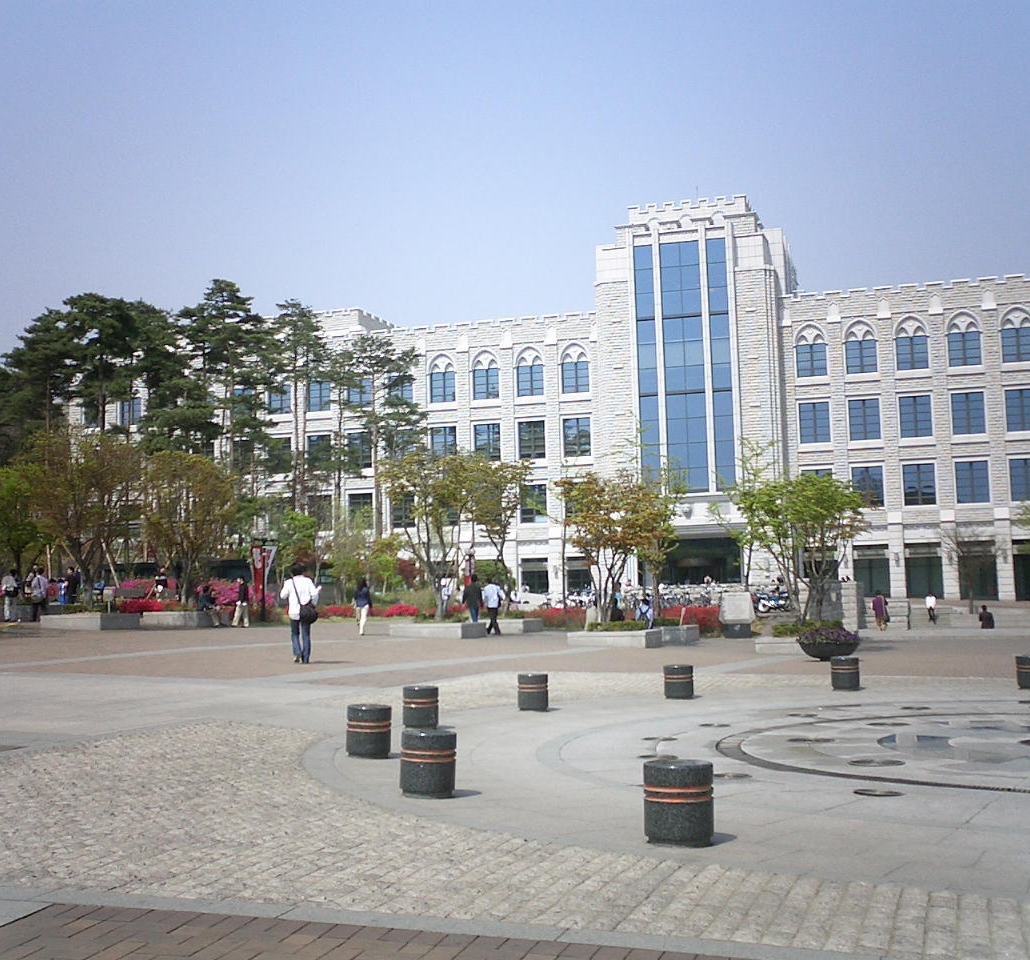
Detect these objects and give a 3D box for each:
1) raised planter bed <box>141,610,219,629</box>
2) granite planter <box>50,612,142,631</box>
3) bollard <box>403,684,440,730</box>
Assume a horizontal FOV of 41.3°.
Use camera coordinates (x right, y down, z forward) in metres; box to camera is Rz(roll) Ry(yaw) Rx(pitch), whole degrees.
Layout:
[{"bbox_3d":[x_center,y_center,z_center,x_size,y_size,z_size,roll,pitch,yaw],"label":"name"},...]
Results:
[{"bbox_3d":[-11.242,4.771,46.693,2.050,0.470,2.050,-3,-6,17],"label":"raised planter bed"},{"bbox_3d":[-13.389,4.516,43.274,2.020,0.480,2.020,-3,-6,17],"label":"granite planter"},{"bbox_3d":[-0.957,2.302,13.849,0.345,0.406,0.345,-2,-5,0],"label":"bollard"}]

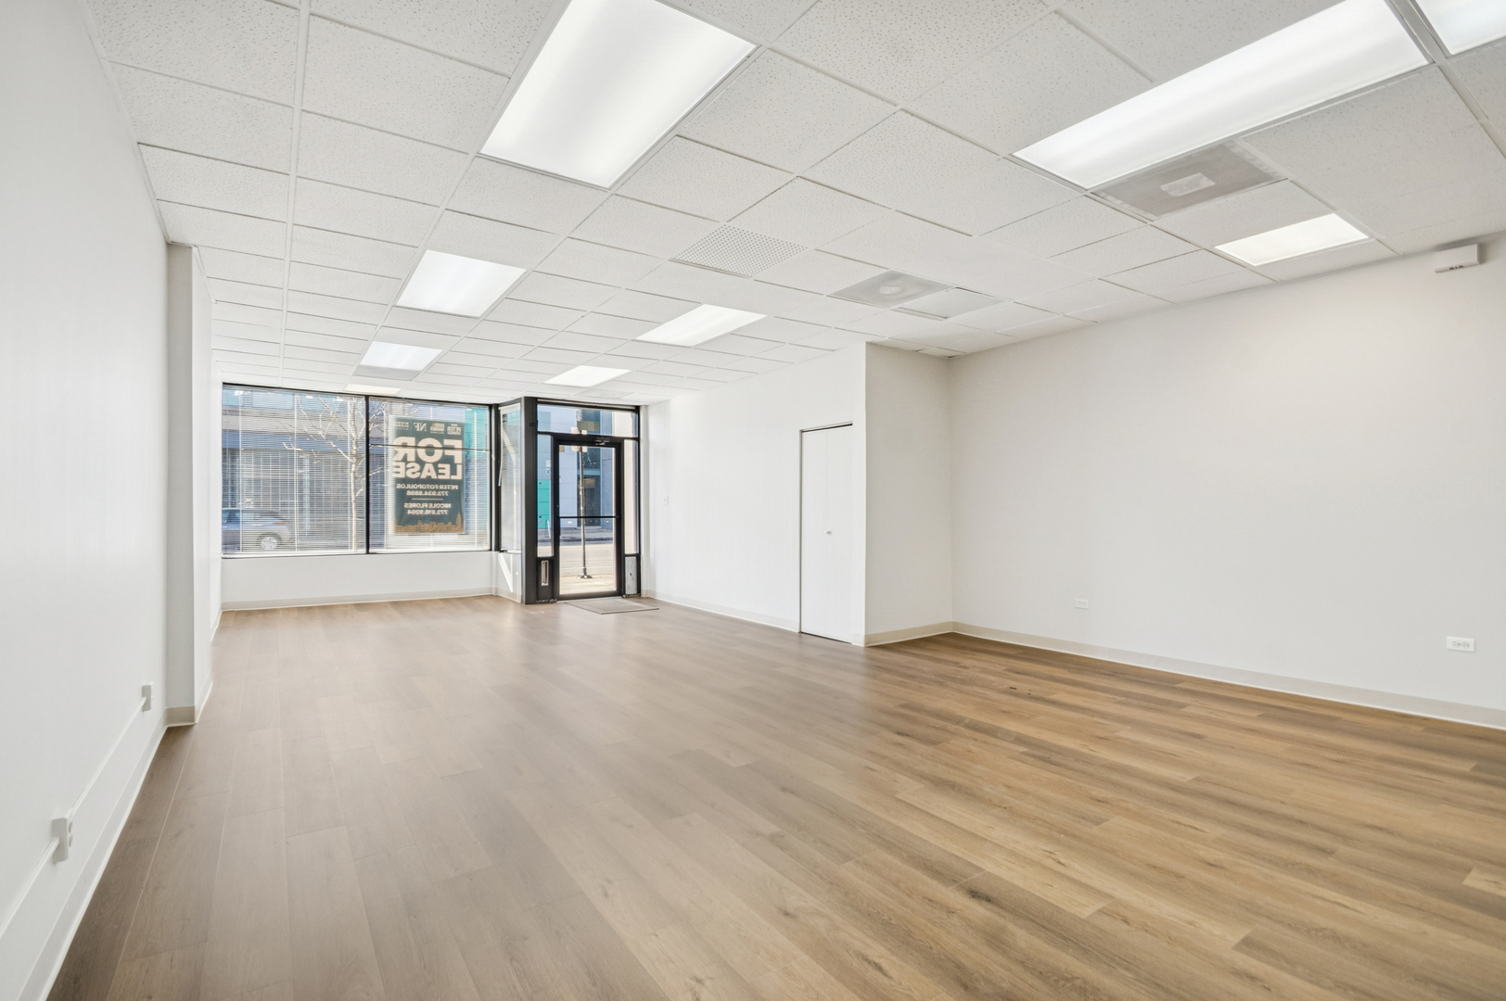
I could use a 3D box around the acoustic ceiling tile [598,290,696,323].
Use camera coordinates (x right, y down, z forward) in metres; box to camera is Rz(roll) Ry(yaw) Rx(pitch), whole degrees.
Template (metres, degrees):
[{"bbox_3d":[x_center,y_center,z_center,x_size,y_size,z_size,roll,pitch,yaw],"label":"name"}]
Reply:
[{"bbox_3d":[-0.821,-1.482,4.779,0.600,0.022,0.600,0,-1,-34],"label":"acoustic ceiling tile"}]

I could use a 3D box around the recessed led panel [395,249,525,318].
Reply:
[{"bbox_3d":[-2.043,-1.479,4.311,0.606,0.060,1.189,0,-2,-35],"label":"recessed led panel"}]

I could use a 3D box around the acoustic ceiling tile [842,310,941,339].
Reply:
[{"bbox_3d":[1.144,-1.479,5.234,0.600,0.025,0.600,0,-1,-35],"label":"acoustic ceiling tile"}]

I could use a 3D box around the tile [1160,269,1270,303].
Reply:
[{"bbox_3d":[3.205,-1.504,4.421,0.424,0.022,0.595,0,-2,-35],"label":"tile"}]

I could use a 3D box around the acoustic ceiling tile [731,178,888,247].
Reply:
[{"bbox_3d":[0.287,-1.495,3.286,0.600,0.020,0.600,0,-1,-34],"label":"acoustic ceiling tile"}]

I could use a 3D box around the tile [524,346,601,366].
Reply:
[{"bbox_3d":[-1.899,-1.422,6.150,0.606,0.022,0.595,0,-2,-35],"label":"tile"}]

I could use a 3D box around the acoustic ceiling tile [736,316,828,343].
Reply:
[{"bbox_3d":[0.237,-1.440,5.310,0.600,0.020,0.600,-1,1,-35],"label":"acoustic ceiling tile"}]

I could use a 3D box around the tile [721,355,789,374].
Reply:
[{"bbox_3d":[0.004,-1.440,6.681,0.528,0.020,0.600,-1,1,-35],"label":"tile"}]

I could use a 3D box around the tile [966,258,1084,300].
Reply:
[{"bbox_3d":[1.883,-1.505,4.314,0.600,0.022,0.600,0,-1,-34],"label":"tile"}]

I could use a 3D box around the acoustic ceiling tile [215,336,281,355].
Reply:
[{"bbox_3d":[-4.623,-1.411,5.726,0.500,0.020,0.600,0,-1,-34],"label":"acoustic ceiling tile"}]

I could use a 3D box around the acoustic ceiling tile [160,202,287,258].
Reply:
[{"bbox_3d":[-2.876,-1.482,3.431,0.510,0.025,0.600,0,-1,-35],"label":"acoustic ceiling tile"}]

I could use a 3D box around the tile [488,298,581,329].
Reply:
[{"bbox_3d":[-1.656,-1.418,4.749,0.600,0.020,0.600,-1,1,-35],"label":"tile"}]

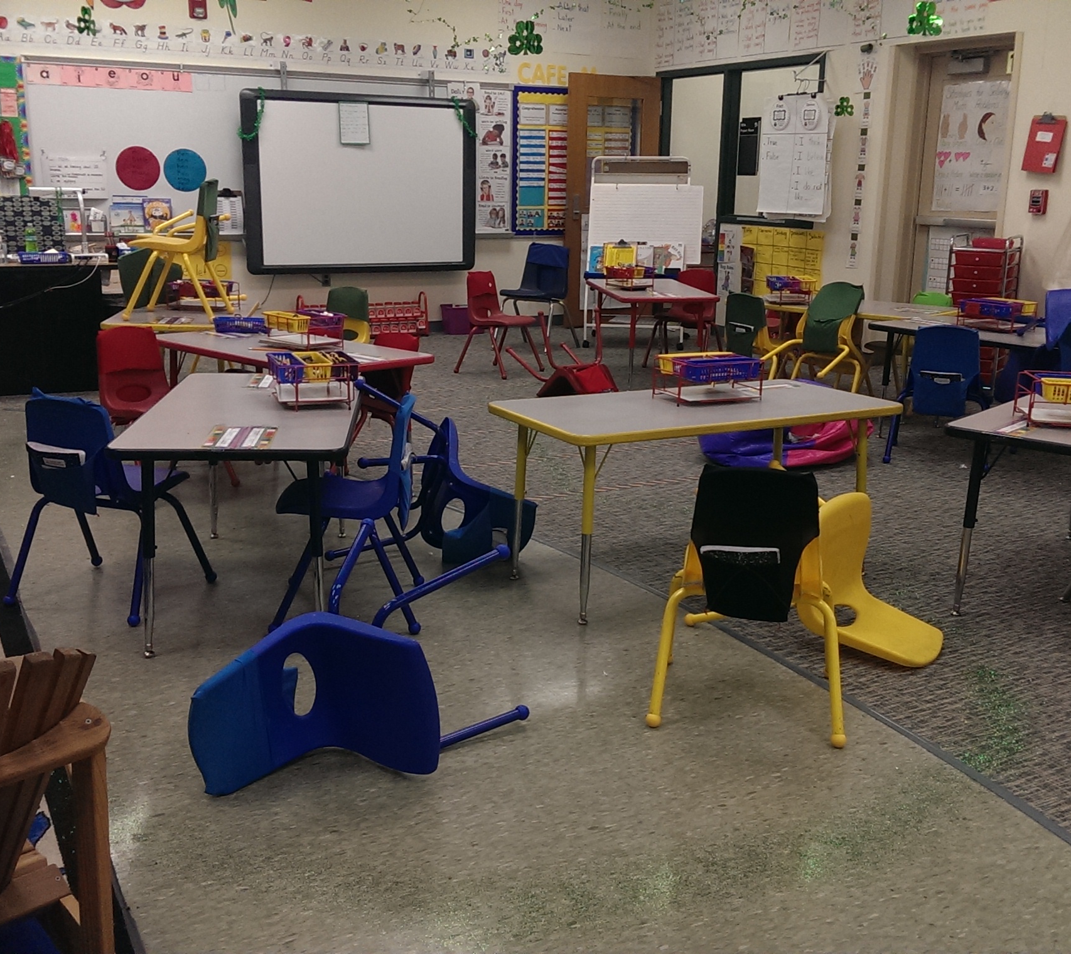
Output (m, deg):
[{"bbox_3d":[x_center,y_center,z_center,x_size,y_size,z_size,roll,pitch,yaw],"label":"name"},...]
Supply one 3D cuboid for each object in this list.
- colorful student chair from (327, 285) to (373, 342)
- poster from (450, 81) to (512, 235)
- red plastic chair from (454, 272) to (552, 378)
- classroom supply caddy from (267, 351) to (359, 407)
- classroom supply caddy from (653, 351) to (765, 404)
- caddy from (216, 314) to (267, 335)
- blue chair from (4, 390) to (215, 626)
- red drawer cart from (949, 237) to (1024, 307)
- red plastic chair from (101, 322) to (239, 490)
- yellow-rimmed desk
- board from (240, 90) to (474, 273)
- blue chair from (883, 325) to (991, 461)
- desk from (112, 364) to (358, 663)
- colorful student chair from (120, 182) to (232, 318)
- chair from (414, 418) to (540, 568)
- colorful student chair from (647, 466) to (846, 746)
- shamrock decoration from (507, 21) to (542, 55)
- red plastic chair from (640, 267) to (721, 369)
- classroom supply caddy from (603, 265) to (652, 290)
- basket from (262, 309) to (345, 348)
[{"bbox_3d":[-1.092,-0.679,6.742,0.460,0.650,0.430,8,15,24],"label":"colorful student chair"},{"bbox_3d":[-0.417,-2.495,9.878,0.502,1.150,0.020,-5,15,-25],"label":"poster"},{"bbox_3d":[-0.226,-1.028,8.332,0.440,0.645,0.450,11,17,35],"label":"red plastic chair"},{"bbox_3d":[-0.704,-0.319,3.989,0.250,0.150,0.330,-3,14,-16],"label":"classroom supply caddy"},{"bbox_3d":[0.565,-0.333,4.161,0.320,0.150,0.200,-5,15,-24],"label":"classroom supply caddy"},{"bbox_3d":[-1.270,-0.667,5.437,0.225,0.078,0.100,-1,14,-7],"label":"caddy"},{"bbox_3d":[-1.302,0.044,3.817,0.460,0.660,0.440,6,15,18],"label":"blue chair"},{"bbox_3d":[2.555,-0.906,7.230,0.320,0.950,0.380,10,16,32],"label":"red drawer cart"},{"bbox_3d":[-1.555,-0.273,5.168,0.450,0.645,0.450,13,18,39],"label":"red plastic chair"},{"bbox_3d":[0.509,0.045,3.990,1.220,0.567,0.610,-7,16,-28],"label":"yellow-rimmed desk"},{"bbox_3d":[-1.324,-2.234,9.611,1.810,1.290,0.090,-6,16,-27],"label":"board"},{"bbox_3d":[1.867,-0.403,5.791,0.440,0.630,0.440,6,15,20],"label":"blue chair"},{"bbox_3d":[-0.870,0.067,3.940,0.615,0.588,1.225,0,14,-6],"label":"desk"},{"bbox_3d":[-1.683,-1.075,5.900,0.440,0.635,0.420,2,14,4],"label":"colorful student chair"},{"bbox_3d":[-0.345,0.020,4.323,0.645,0.450,0.450,10,40,-20],"label":"chair"},{"bbox_3d":[0.555,0.258,3.152,0.450,0.645,0.460,4,14,11],"label":"colorful student chair"},{"bbox_3d":[-0.074,-3.306,9.437,0.275,0.260,0.030,-3,15,-15],"label":"shamrock decoration"},{"bbox_3d":[1.028,-1.071,8.479,0.460,0.650,0.430,8,16,25],"label":"red plastic chair"},{"bbox_3d":[0.568,-1.228,7.627,0.200,0.140,0.295,-6,16,-26],"label":"classroom supply caddy"},{"bbox_3d":[-0.953,-0.616,5.168,0.250,0.145,0.320,-11,18,-41],"label":"basket"}]

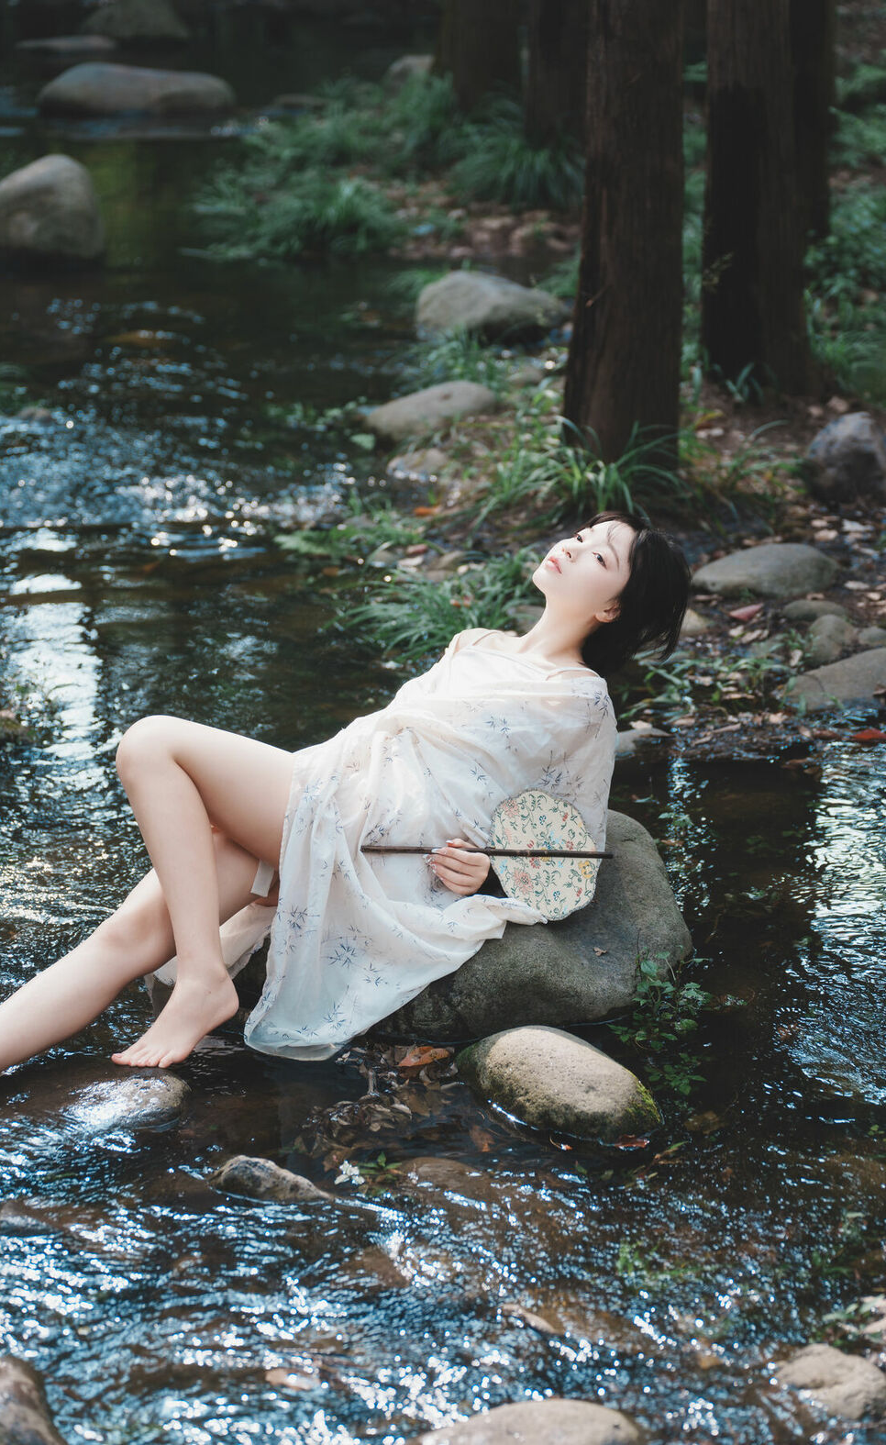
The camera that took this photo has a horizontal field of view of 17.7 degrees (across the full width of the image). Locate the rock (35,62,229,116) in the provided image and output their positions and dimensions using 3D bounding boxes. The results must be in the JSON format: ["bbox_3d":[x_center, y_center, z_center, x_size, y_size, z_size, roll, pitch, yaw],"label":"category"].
[{"bbox_3d":[-1.571,-3.241,14.606,0.999,0.259,0.600,0,19,0],"label":"rock"}]

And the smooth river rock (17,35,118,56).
[{"bbox_3d":[-2.217,-3.993,16.800,0.600,0.120,0.380,0,19,0],"label":"smooth river rock"}]

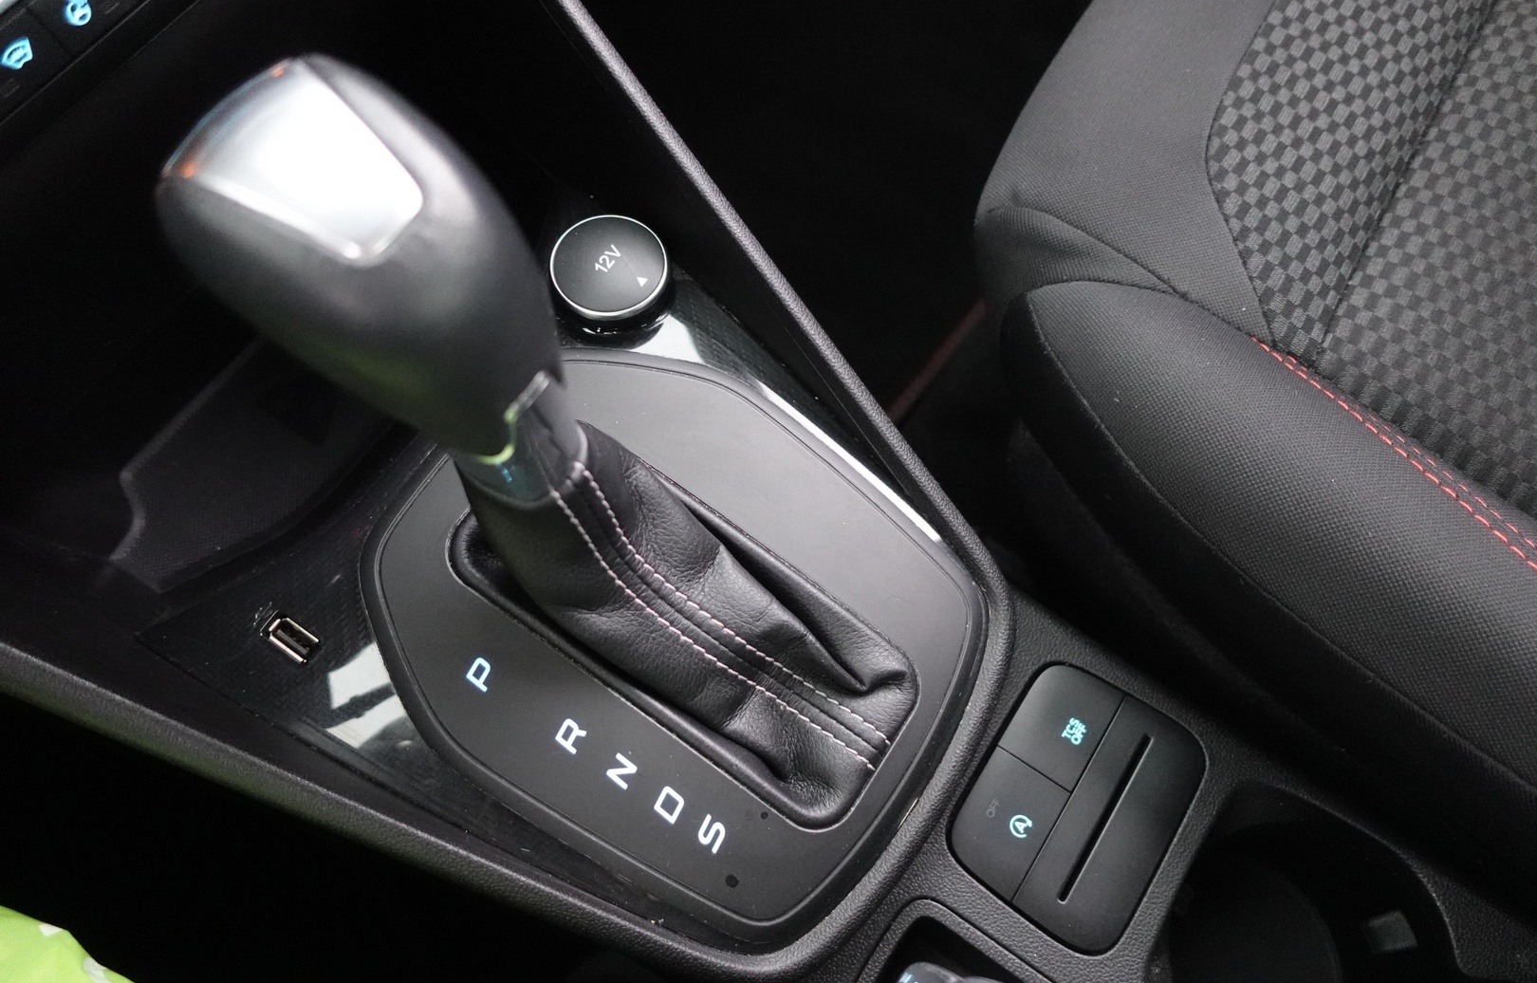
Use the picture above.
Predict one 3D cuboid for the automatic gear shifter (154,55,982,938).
[{"bbox_3d":[-0.029,0.006,0.227,0.163,0.150,0.137,33,71,15],"label":"automatic gear shifter"}]

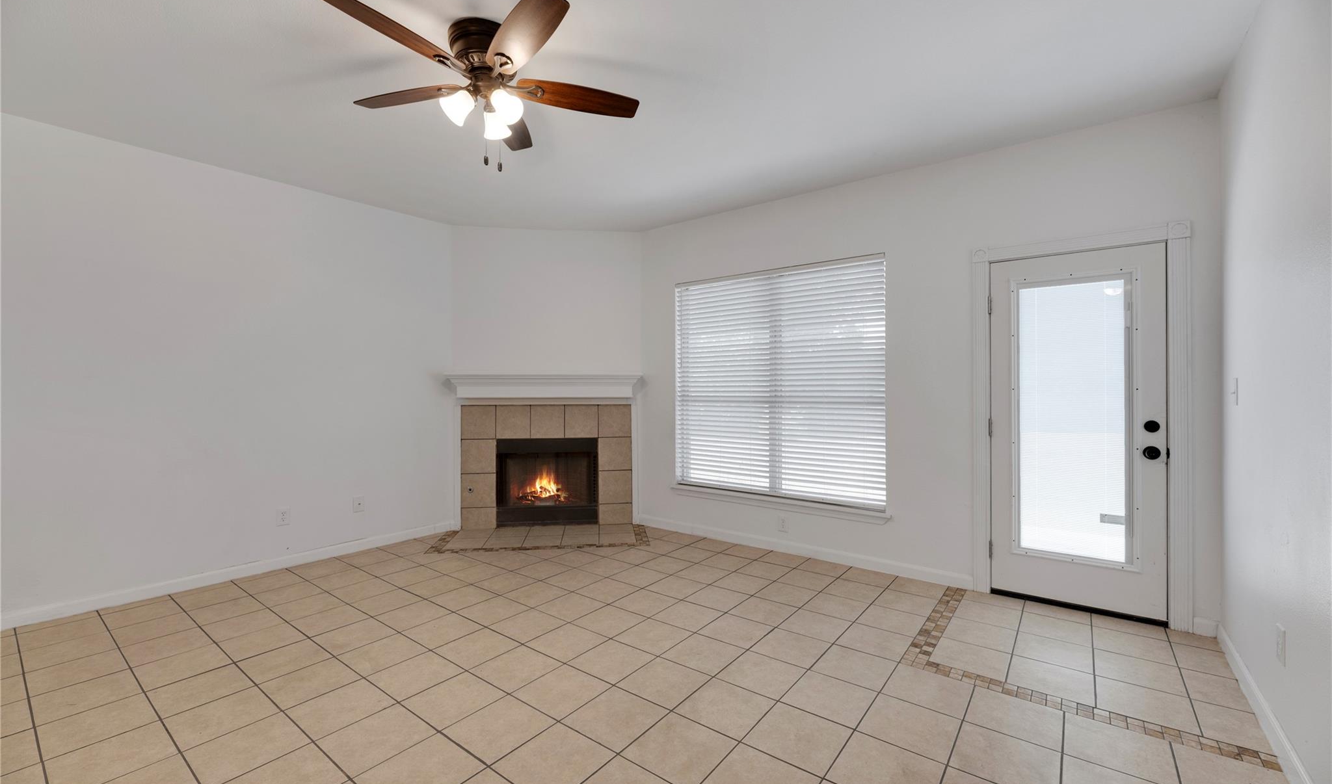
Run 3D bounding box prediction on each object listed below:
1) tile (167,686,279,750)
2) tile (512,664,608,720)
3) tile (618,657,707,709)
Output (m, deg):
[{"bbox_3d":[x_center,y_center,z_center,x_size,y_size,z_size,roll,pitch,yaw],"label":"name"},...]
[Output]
[{"bbox_3d":[-1.728,1.266,2.018,0.303,0.012,0.303,0,0,37],"label":"tile"},{"bbox_3d":[-0.432,1.250,2.160,0.298,0.010,0.298,0,-1,37],"label":"tile"},{"bbox_3d":[-0.005,1.250,2.224,0.298,0.010,0.298,0,-1,37],"label":"tile"}]

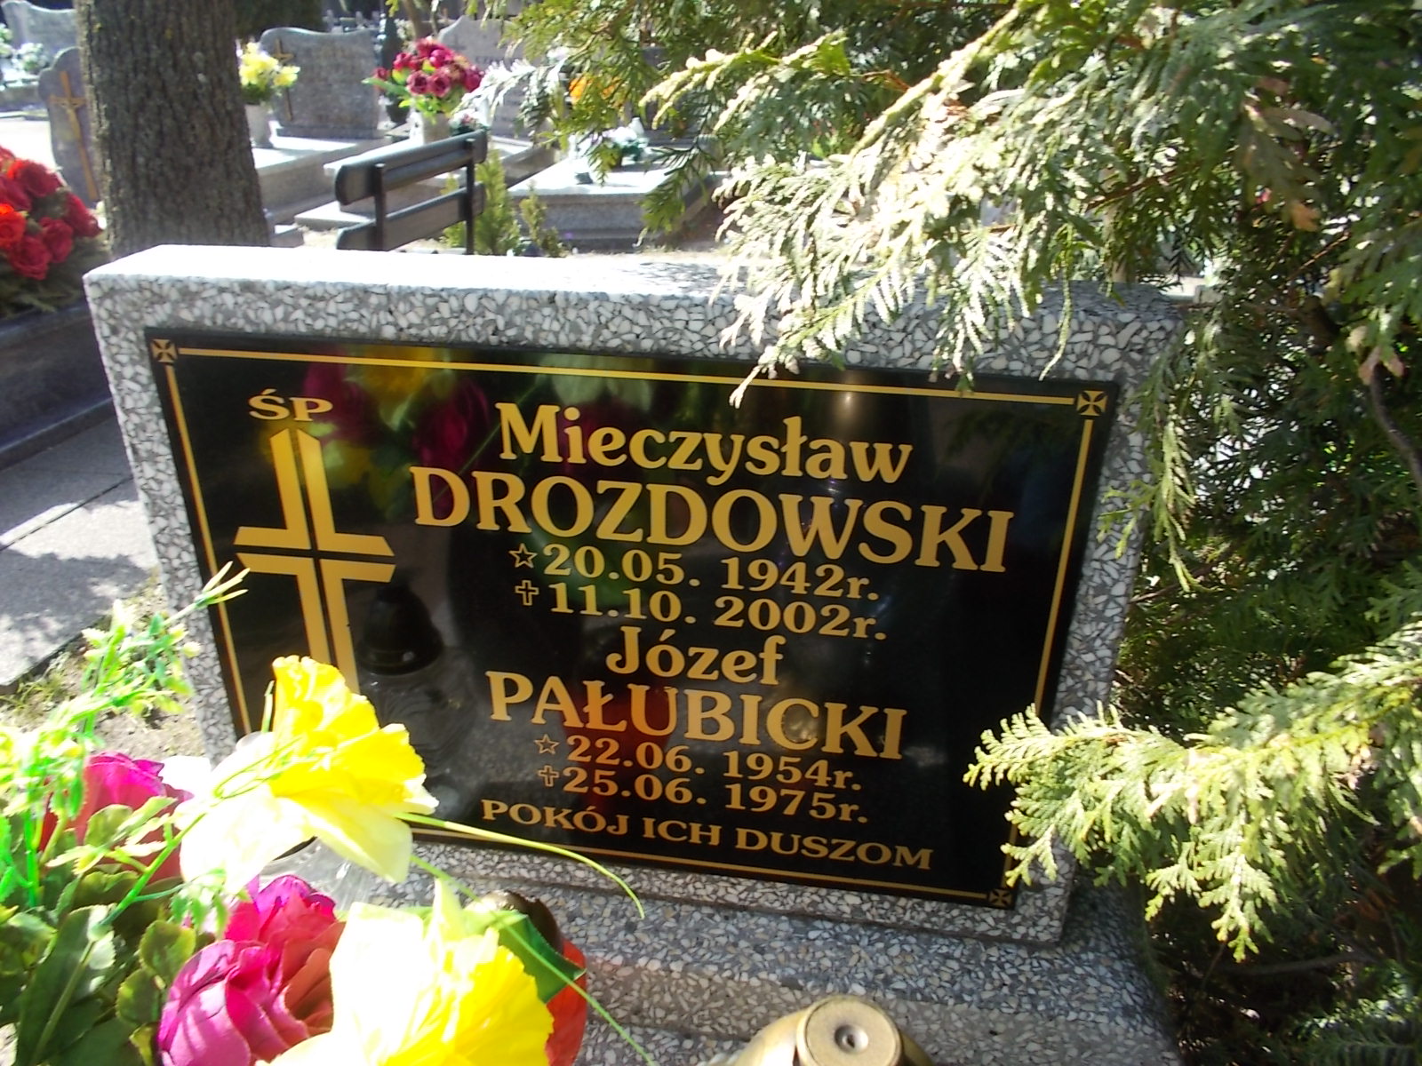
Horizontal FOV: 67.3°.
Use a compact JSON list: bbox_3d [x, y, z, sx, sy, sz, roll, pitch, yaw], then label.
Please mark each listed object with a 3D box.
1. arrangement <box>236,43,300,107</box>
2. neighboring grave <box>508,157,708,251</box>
[{"bbox_3d":[-2.906,-2.965,6.925,0.460,0.390,0.420,4,26,6],"label":"arrangement"},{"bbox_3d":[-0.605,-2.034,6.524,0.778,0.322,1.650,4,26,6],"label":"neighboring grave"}]

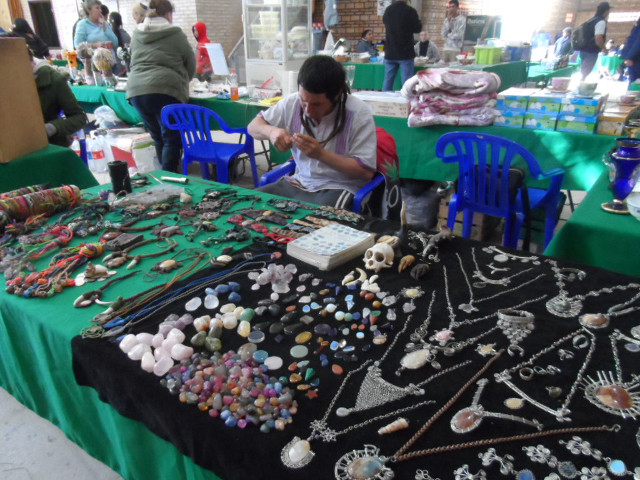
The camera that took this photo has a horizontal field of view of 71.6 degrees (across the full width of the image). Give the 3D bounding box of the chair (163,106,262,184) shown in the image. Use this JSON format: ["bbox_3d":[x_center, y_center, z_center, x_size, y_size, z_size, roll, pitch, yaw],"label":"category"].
[{"bbox_3d":[-0.896,-0.728,3.668,0.570,0.815,0.540,10,26,21],"label":"chair"}]

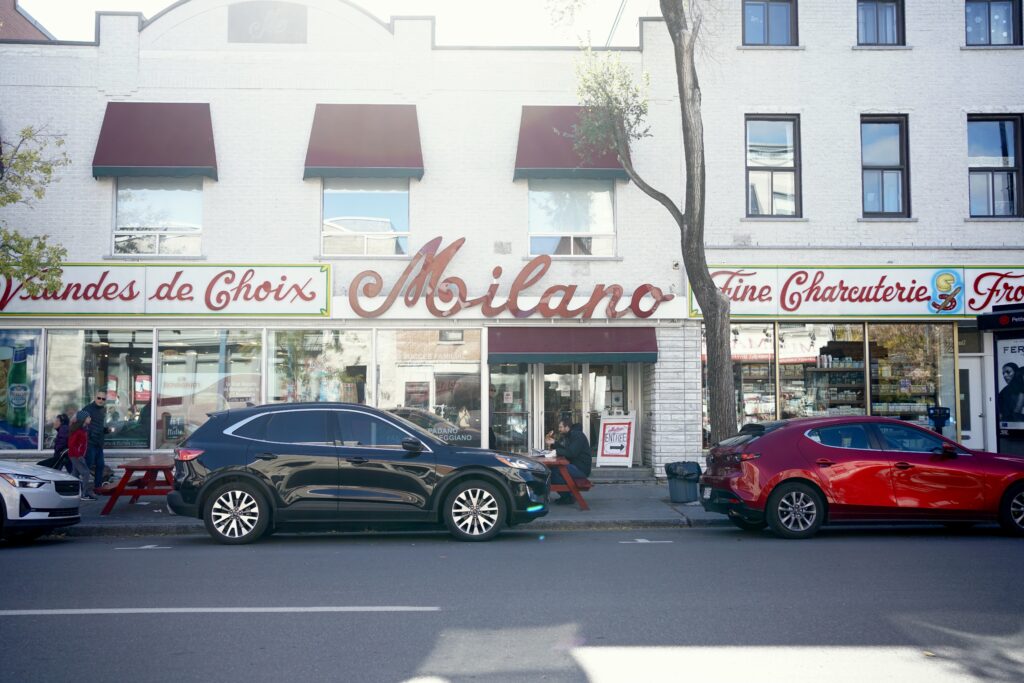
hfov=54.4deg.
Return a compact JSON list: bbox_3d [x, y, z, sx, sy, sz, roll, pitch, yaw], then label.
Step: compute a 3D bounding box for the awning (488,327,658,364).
[{"bbox_3d":[1.164,0.066,19.213,3.249,0.731,0.420,0,-3,-2],"label":"awning"}]

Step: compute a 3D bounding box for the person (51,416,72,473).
[{"bbox_3d":[-7.330,1.831,16.200,0.420,1.360,0.440,1,-3,-12],"label":"person"}]

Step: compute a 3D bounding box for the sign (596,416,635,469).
[{"bbox_3d":[1.882,1.764,18.100,0.640,1.020,0.550,-1,-3,8],"label":"sign"}]

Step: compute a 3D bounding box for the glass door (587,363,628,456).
[{"bbox_3d":[1.816,1.223,18.642,0.771,2.074,0.080,0,-3,-2],"label":"glass door"}]

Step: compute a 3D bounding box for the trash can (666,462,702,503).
[{"bbox_3d":[2.661,2.154,15.450,0.530,0.610,0.530,0,-3,0],"label":"trash can"}]

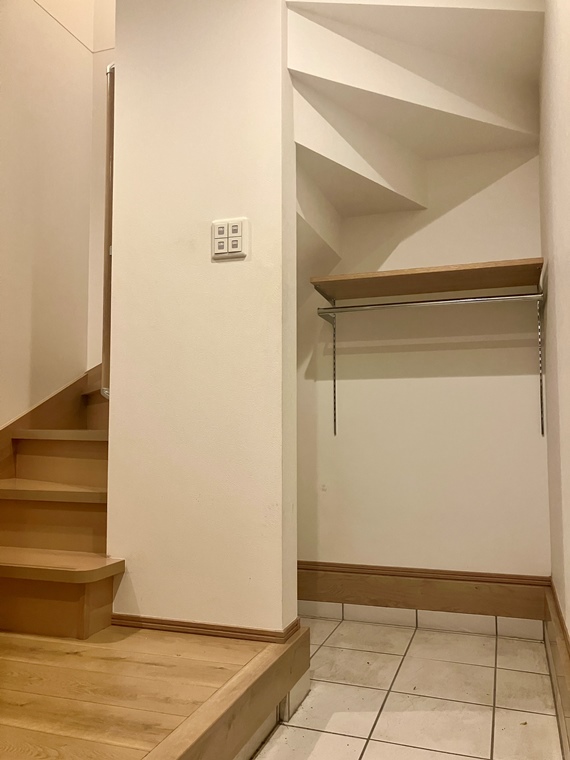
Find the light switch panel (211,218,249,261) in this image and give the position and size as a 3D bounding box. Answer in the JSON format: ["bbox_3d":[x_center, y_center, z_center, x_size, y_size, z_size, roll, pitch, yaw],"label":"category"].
[{"bbox_3d":[-0.173,-0.431,1.885,0.118,0.120,0.015,-2,-5,20],"label":"light switch panel"}]

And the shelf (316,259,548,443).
[{"bbox_3d":[0.537,-0.084,2.328,0.828,0.604,0.340,-2,-5,20],"label":"shelf"}]

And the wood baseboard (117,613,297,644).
[{"bbox_3d":[-0.242,0.743,1.901,0.571,0.034,0.160,-2,-5,20],"label":"wood baseboard"}]

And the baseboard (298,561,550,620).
[{"bbox_3d":[0.515,0.831,2.438,1.000,0.165,0.022,-2,-5,20],"label":"baseboard"}]

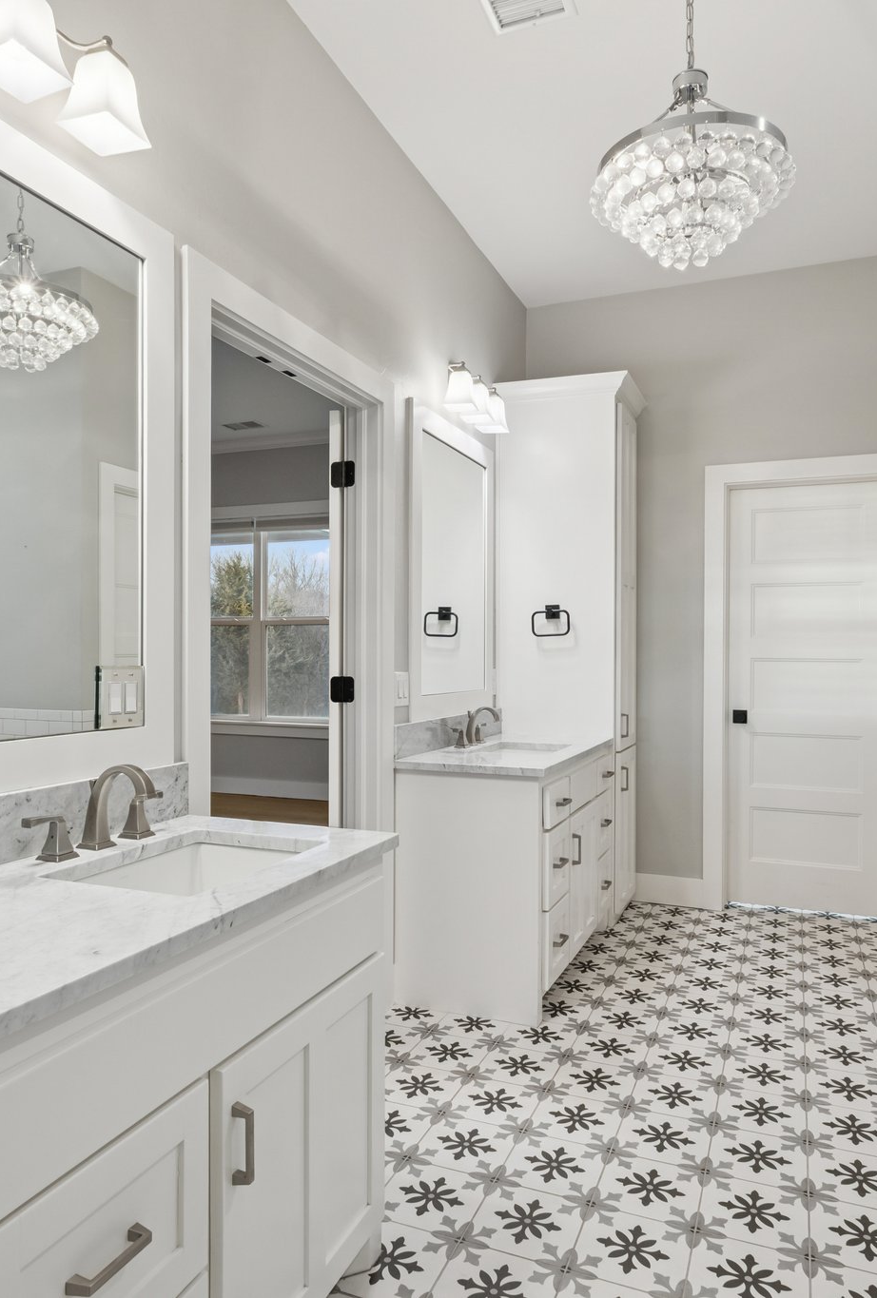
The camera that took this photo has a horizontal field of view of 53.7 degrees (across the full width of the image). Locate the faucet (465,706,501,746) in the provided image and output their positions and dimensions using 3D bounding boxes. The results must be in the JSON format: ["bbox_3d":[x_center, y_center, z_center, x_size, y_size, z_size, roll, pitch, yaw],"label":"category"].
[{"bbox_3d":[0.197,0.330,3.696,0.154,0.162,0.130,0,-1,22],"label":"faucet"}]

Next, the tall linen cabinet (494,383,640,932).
[{"bbox_3d":[0.649,-0.004,4.293,0.610,2.564,0.390,0,-1,22],"label":"tall linen cabinet"}]

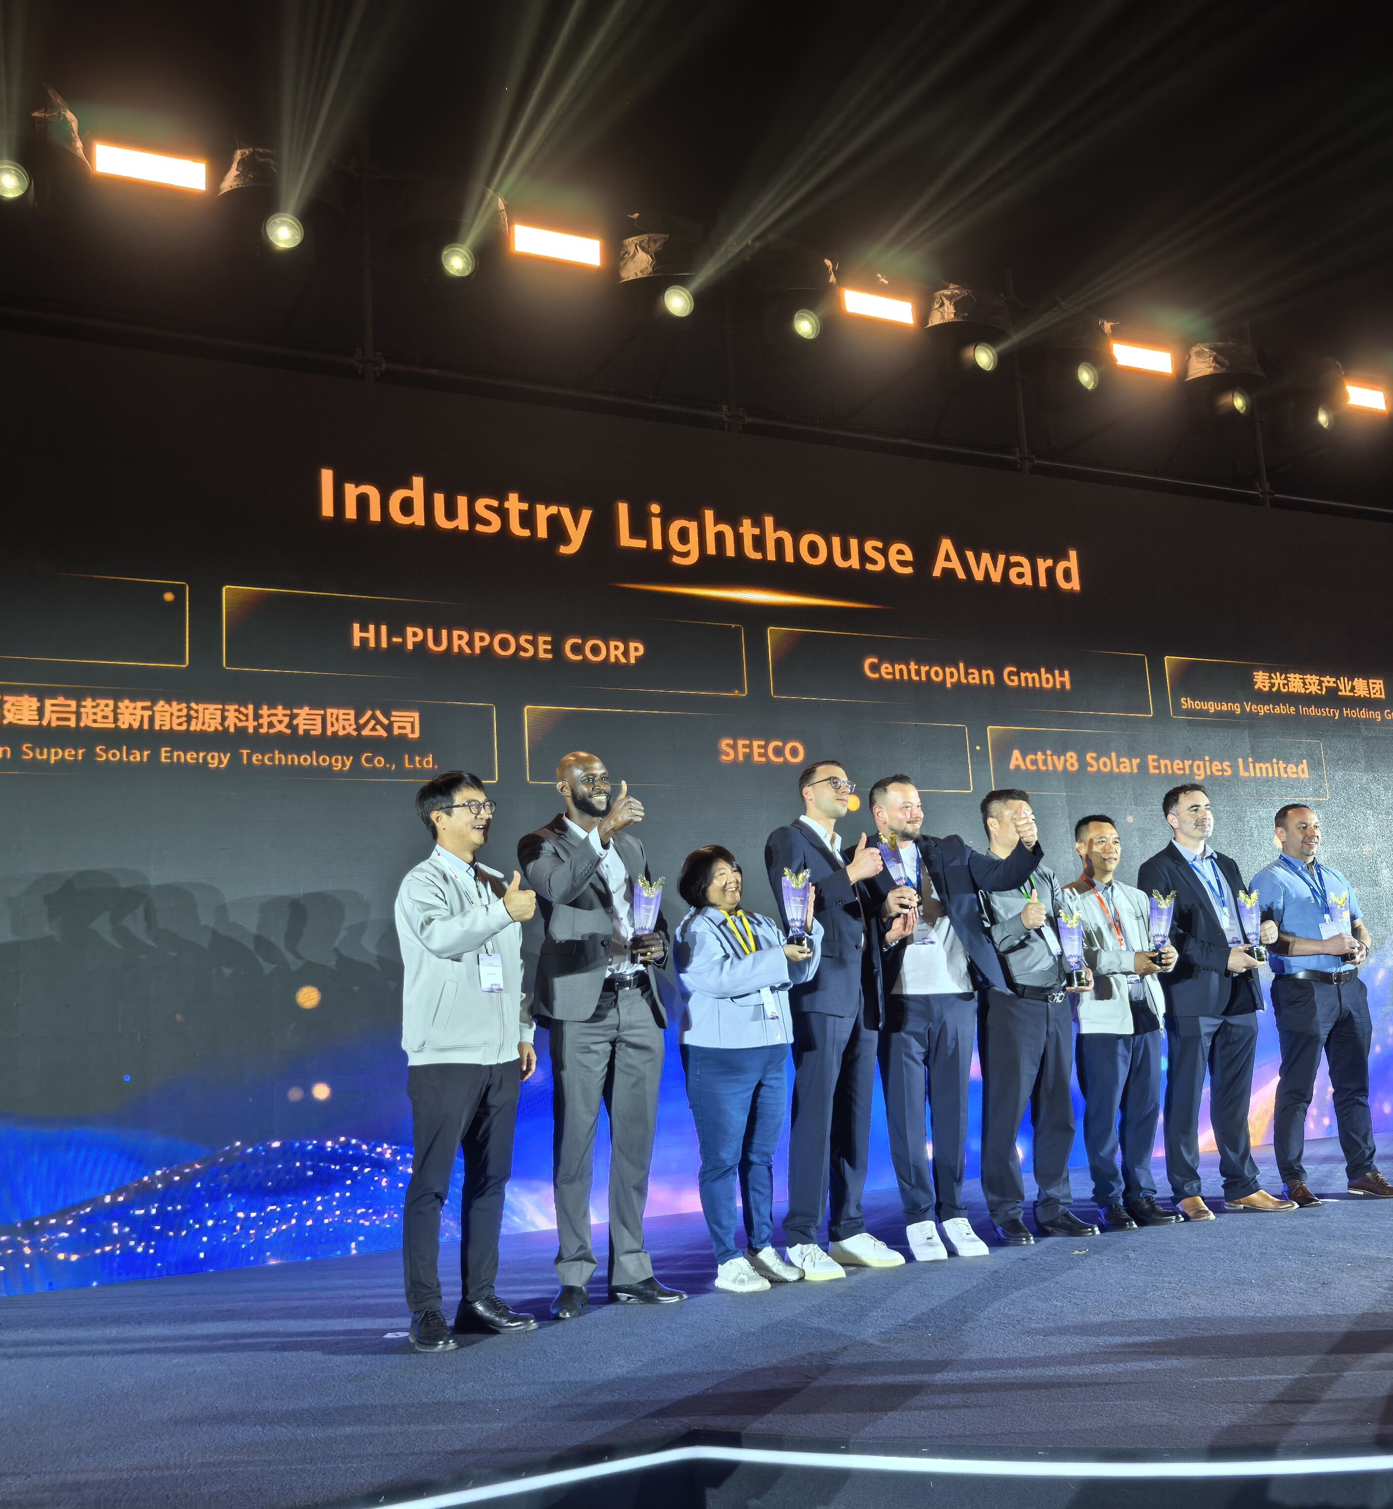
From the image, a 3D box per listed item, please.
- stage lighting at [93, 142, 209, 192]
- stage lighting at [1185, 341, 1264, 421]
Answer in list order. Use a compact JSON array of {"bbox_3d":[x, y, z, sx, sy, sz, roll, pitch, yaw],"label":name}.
[{"bbox_3d":[-2.518,-2.705,6.695,0.480,0.160,0.130,2,-10,-26],"label":"stage lighting"},{"bbox_3d":[3.409,-2.411,9.385,0.360,0.430,0.300,2,-10,-26],"label":"stage lighting"}]

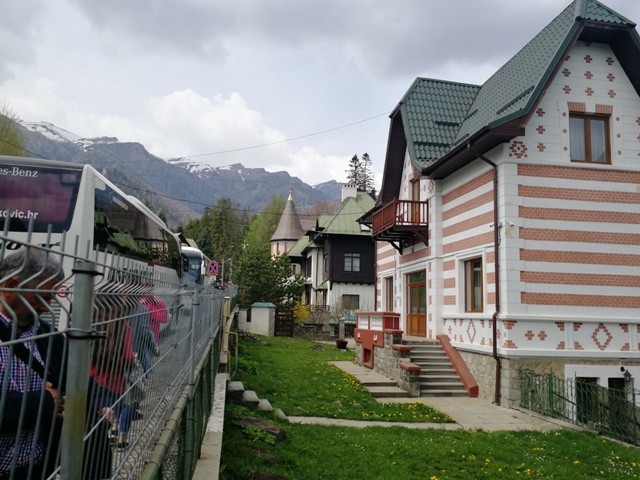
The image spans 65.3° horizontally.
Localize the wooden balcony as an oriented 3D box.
[{"bbox_3d":[3.444,-0.507,21.865,1.400,1.880,3.500,3,-8,-9],"label":"wooden balcony"}]

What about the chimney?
[{"bbox_3d":[2.379,-3.706,39.200,1.080,1.400,0.750,3,-8,-9],"label":"chimney"}]

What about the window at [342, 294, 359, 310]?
[{"bbox_3d":[2.276,4.530,36.300,1.200,1.080,0.200,3,-8,-9],"label":"window"}]

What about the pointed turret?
[{"bbox_3d":[-3.321,-1.623,54.000,3.900,7.000,3.900,3,-8,-9],"label":"pointed turret"}]

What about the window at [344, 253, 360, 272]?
[{"bbox_3d":[2.351,1.637,36.000,1.220,1.350,0.200,3,-8,-9],"label":"window"}]

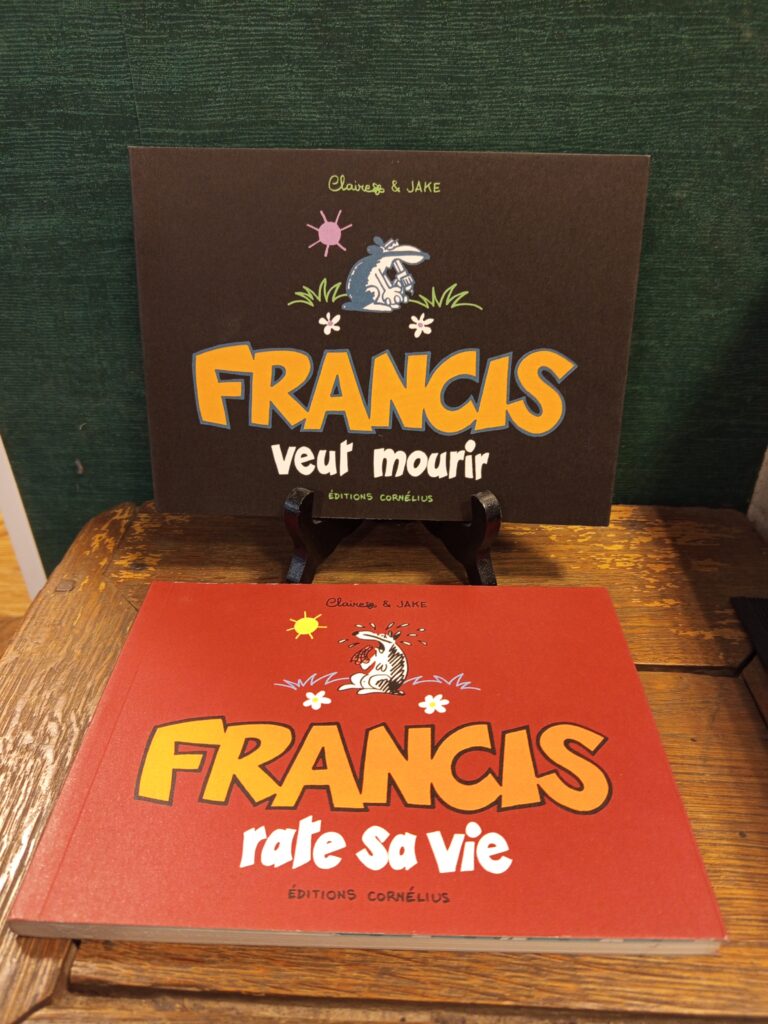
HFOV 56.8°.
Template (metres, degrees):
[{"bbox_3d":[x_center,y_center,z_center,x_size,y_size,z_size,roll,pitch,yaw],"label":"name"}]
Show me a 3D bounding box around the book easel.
[{"bbox_3d":[0.004,-0.030,0.337,0.101,0.125,0.076,1,35,1],"label":"book easel"}]

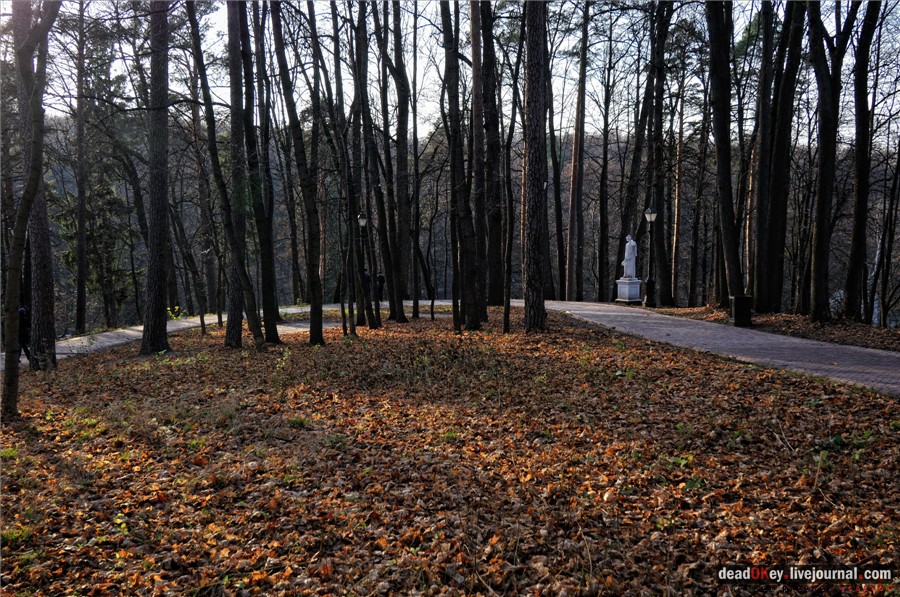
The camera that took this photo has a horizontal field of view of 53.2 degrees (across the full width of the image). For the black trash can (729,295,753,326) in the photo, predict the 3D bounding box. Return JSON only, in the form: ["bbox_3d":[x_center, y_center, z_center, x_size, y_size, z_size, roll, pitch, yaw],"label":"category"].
[{"bbox_3d":[7.920,0.340,24.400,0.500,0.860,0.500,0,2,-1],"label":"black trash can"}]

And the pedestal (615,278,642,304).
[{"bbox_3d":[7.363,-0.288,36.980,0.820,1.071,0.820,-1,3,-34],"label":"pedestal"}]

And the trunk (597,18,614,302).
[{"bbox_3d":[6.923,-6.116,39.769,0.750,12.596,0.600,0,2,0],"label":"trunk"}]

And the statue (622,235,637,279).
[{"bbox_3d":[7.392,-1.727,36.967,0.500,1.808,0.540,-1,3,-34],"label":"statue"}]

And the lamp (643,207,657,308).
[{"bbox_3d":[7.810,-1.590,34.928,0.460,3.922,0.460,0,2,0],"label":"lamp"}]

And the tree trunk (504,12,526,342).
[{"bbox_3d":[1.579,-3.088,21.856,0.580,7.846,0.400,0,2,0],"label":"tree trunk"}]

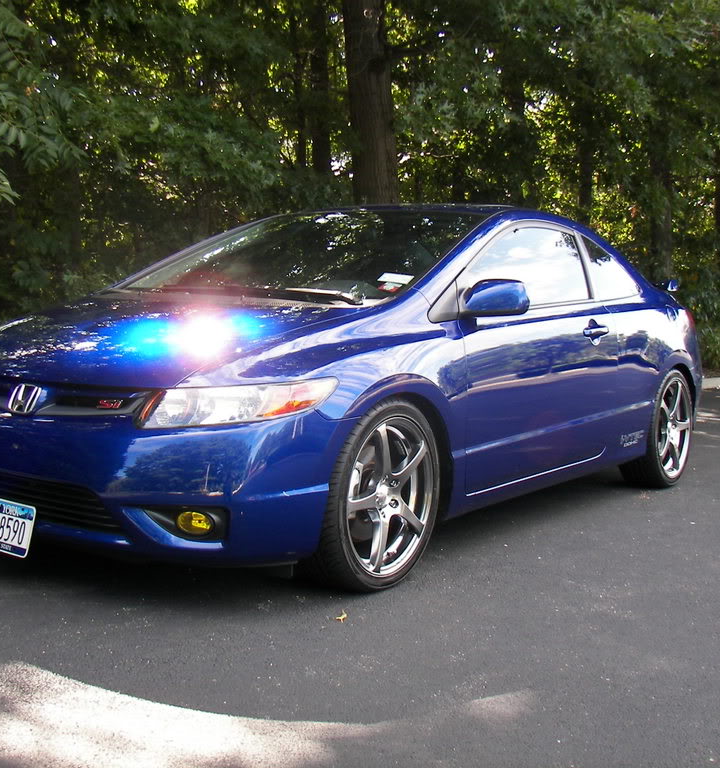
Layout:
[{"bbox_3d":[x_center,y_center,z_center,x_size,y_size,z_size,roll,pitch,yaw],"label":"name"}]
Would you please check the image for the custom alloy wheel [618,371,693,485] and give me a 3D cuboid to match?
[{"bbox_3d":[1.566,0.223,5.665,0.220,0.635,0.635,5,6,34],"label":"custom alloy wheel"}]

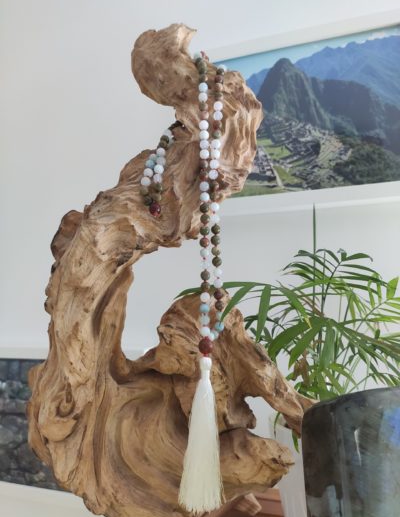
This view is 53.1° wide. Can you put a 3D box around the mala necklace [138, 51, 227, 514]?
[{"bbox_3d":[-0.014,-0.002,0.365,0.082,0.410,0.070,0,-11,0],"label":"mala necklace"}]

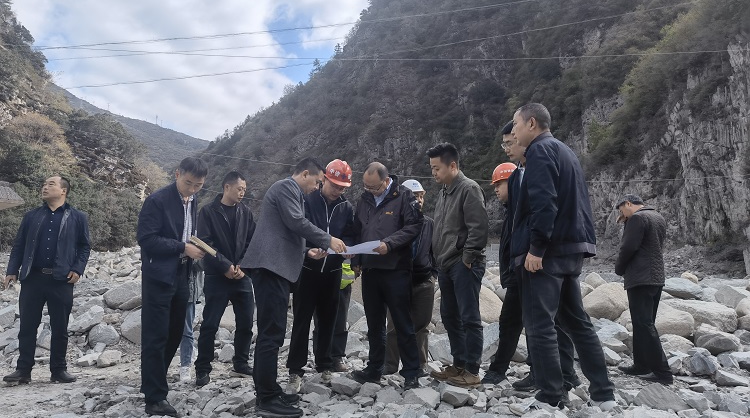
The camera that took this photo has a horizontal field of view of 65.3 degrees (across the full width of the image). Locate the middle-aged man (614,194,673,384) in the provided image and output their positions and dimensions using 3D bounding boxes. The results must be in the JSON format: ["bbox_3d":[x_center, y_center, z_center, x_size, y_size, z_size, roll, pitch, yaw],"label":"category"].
[{"bbox_3d":[2.427,0.701,5.287,0.480,1.680,0.400,6,-9,-41],"label":"middle-aged man"}]

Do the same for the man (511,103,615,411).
[{"bbox_3d":[1.096,0.243,3.418,0.520,1.770,0.540,-6,-9,41],"label":"man"}]

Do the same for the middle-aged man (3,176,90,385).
[{"bbox_3d":[-2.745,0.571,4.901,0.660,1.710,0.400,2,-7,-17],"label":"middle-aged man"}]

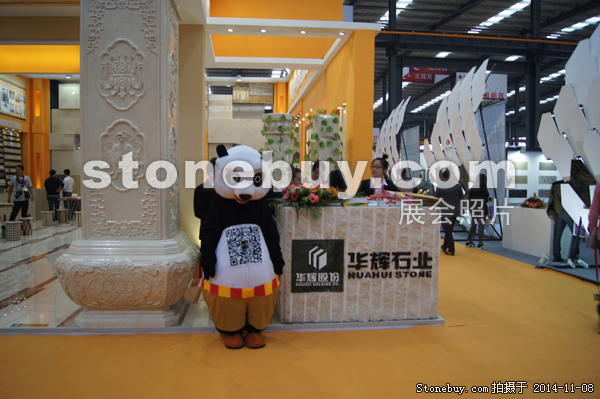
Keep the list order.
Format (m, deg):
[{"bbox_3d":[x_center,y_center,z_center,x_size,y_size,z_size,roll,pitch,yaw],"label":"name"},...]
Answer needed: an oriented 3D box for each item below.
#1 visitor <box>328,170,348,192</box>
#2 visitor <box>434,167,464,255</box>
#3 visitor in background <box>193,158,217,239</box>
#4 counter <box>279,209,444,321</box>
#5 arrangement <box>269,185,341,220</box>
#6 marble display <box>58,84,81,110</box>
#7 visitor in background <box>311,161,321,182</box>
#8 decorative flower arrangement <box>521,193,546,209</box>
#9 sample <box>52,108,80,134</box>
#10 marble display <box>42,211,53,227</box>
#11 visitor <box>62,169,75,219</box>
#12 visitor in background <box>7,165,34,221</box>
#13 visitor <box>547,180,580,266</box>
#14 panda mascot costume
[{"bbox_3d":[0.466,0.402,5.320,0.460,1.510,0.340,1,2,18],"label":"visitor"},{"bbox_3d":[2.991,0.231,8.904,0.530,1.730,0.380,0,2,-7],"label":"visitor"},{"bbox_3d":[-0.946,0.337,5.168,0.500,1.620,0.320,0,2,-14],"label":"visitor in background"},{"bbox_3d":[0.584,0.619,4.787,1.580,1.120,0.750,0,2,-7],"label":"counter"},{"bbox_3d":[0.056,0.026,4.600,0.740,0.340,0.450,0,2,-7],"label":"arrangement"},{"bbox_3d":[-8.266,-3.720,16.300,0.950,0.900,0.040,0,3,-6],"label":"marble display"},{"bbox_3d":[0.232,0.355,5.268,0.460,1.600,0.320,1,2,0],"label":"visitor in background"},{"bbox_3d":[4.812,0.027,9.250,0.440,0.330,0.480,0,3,-12],"label":"decorative flower arrangement"},{"bbox_3d":[-8.422,-2.817,16.300,1.100,0.890,0.040,0,3,-6],"label":"sample"},{"bbox_3d":[-7.386,0.574,13.179,0.330,0.420,0.330,0,3,-6],"label":"marble display"},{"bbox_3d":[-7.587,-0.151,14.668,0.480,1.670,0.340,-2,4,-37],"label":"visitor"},{"bbox_3d":[-7.101,0.003,11.406,0.580,1.730,0.400,0,3,-14],"label":"visitor in background"},{"bbox_3d":[4.977,0.307,8.448,0.520,1.740,0.520,2,4,25],"label":"visitor"},{"bbox_3d":[-0.512,0.386,4.035,0.720,1.740,0.540,0,2,-7],"label":"panda mascot costume"}]

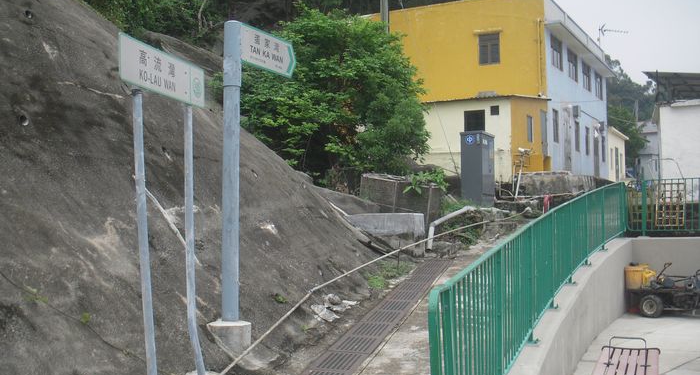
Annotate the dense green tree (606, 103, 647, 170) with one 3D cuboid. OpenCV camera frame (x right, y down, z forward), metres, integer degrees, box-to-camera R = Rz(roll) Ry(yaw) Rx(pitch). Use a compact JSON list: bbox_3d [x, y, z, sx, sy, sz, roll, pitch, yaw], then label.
[{"bbox_3d":[17.377,-3.188,49.000,3.600,4.600,3.500,0,-4,0],"label":"dense green tree"}]

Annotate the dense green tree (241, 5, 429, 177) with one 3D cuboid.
[{"bbox_3d":[-0.363,-2.225,18.000,4.300,4.100,4.000,0,-4,0],"label":"dense green tree"}]

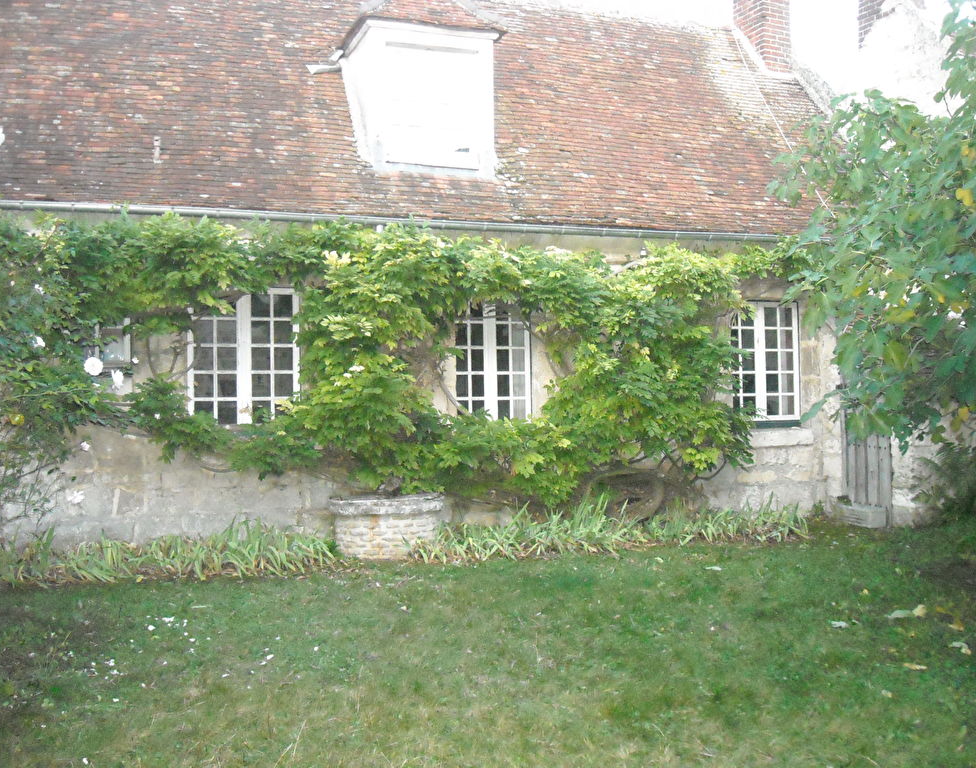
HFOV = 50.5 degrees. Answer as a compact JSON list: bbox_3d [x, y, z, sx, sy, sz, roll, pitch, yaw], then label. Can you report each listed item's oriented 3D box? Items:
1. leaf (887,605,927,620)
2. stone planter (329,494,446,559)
[{"bbox_3d":[2.688,1.471,6.650,0.230,0.060,0.150,-1,-2,10],"label":"leaf"},{"bbox_3d":[-0.948,1.333,9.750,1.070,0.520,1.020,0,-2,-17],"label":"stone planter"}]

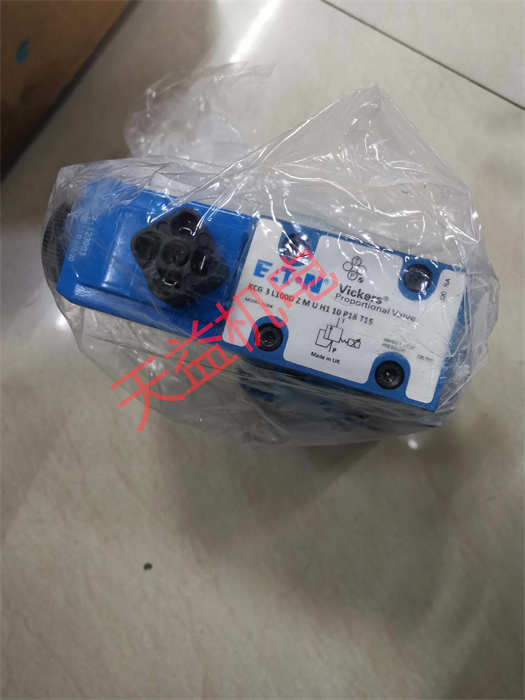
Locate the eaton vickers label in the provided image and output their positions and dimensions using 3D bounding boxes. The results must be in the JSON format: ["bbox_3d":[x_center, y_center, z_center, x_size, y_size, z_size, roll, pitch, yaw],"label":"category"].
[{"bbox_3d":[0.026,-0.013,0.169,0.069,0.001,0.043,17,86,4],"label":"eaton vickers label"}]

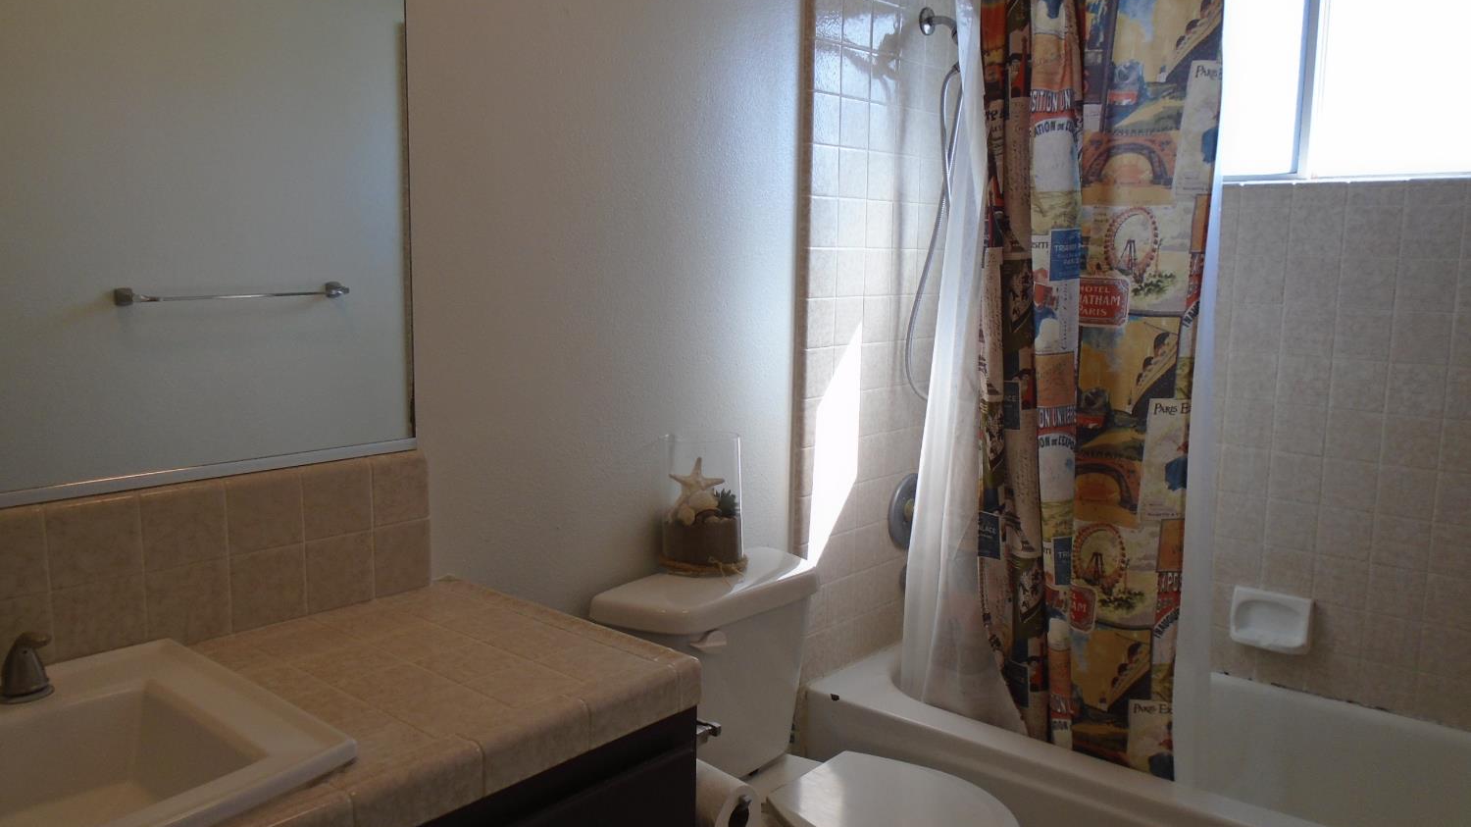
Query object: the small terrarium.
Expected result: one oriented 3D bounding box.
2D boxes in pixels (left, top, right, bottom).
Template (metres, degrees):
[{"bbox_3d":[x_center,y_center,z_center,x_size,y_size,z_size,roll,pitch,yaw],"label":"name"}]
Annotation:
[{"bbox_3d":[-0.063,0.170,2.130,0.166,0.248,0.166,1,8,0],"label":"small terrarium"}]

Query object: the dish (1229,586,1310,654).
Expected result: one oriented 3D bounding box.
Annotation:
[{"bbox_3d":[1.231,0.475,2.554,0.167,0.115,0.060,8,10,41],"label":"dish"}]

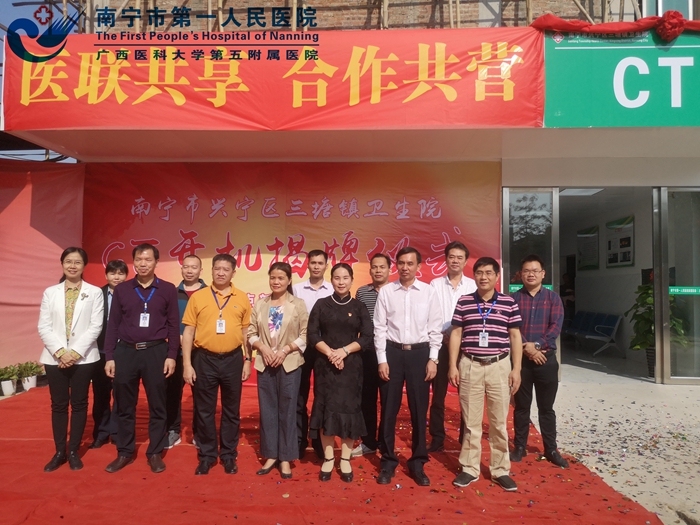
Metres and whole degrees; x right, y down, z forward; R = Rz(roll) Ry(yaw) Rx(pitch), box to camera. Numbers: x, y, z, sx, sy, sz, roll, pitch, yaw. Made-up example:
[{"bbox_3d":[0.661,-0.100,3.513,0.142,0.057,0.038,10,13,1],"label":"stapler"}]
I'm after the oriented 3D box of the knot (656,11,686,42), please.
[{"bbox_3d":[3.651,-2.680,6.200,0.310,0.330,0.230,0,-3,2],"label":"knot"}]

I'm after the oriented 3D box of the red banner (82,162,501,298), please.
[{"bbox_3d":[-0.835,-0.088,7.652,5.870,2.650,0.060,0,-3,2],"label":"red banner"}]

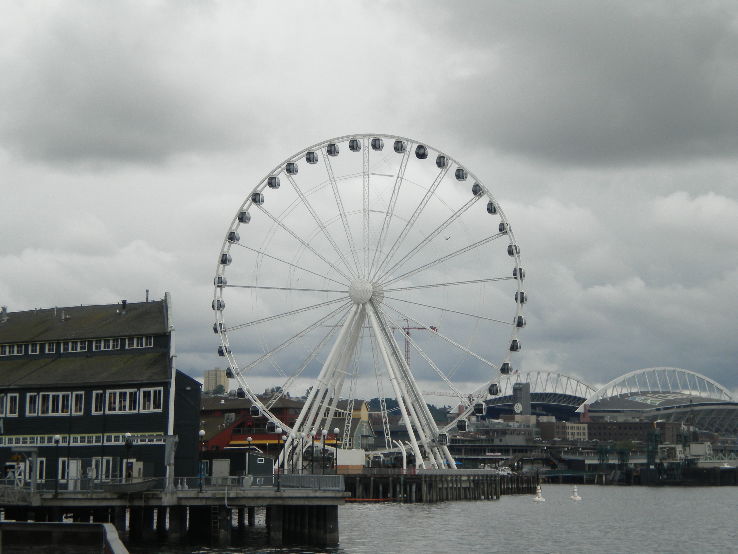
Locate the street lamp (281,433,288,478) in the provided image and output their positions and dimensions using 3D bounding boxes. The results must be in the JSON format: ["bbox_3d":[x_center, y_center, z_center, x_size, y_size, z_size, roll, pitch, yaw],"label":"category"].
[{"bbox_3d":[-7.190,15.711,191.000,0.420,4.370,0.420,-3,-5,30],"label":"street lamp"}]

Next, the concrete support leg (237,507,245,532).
[{"bbox_3d":[-10.835,20.194,190.000,0.580,2.600,0.580,-3,-5,30],"label":"concrete support leg"}]

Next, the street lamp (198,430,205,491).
[{"bbox_3d":[-11.573,12.771,155.000,0.420,4.350,0.420,-3,-5,30],"label":"street lamp"}]

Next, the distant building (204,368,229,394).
[{"bbox_3d":[-210.146,145.358,3100.000,31.000,37.500,17.000,-5,-6,41],"label":"distant building"}]

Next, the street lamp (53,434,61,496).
[{"bbox_3d":[-22.425,13.596,161.000,0.420,4.400,0.420,-3,-5,30],"label":"street lamp"}]

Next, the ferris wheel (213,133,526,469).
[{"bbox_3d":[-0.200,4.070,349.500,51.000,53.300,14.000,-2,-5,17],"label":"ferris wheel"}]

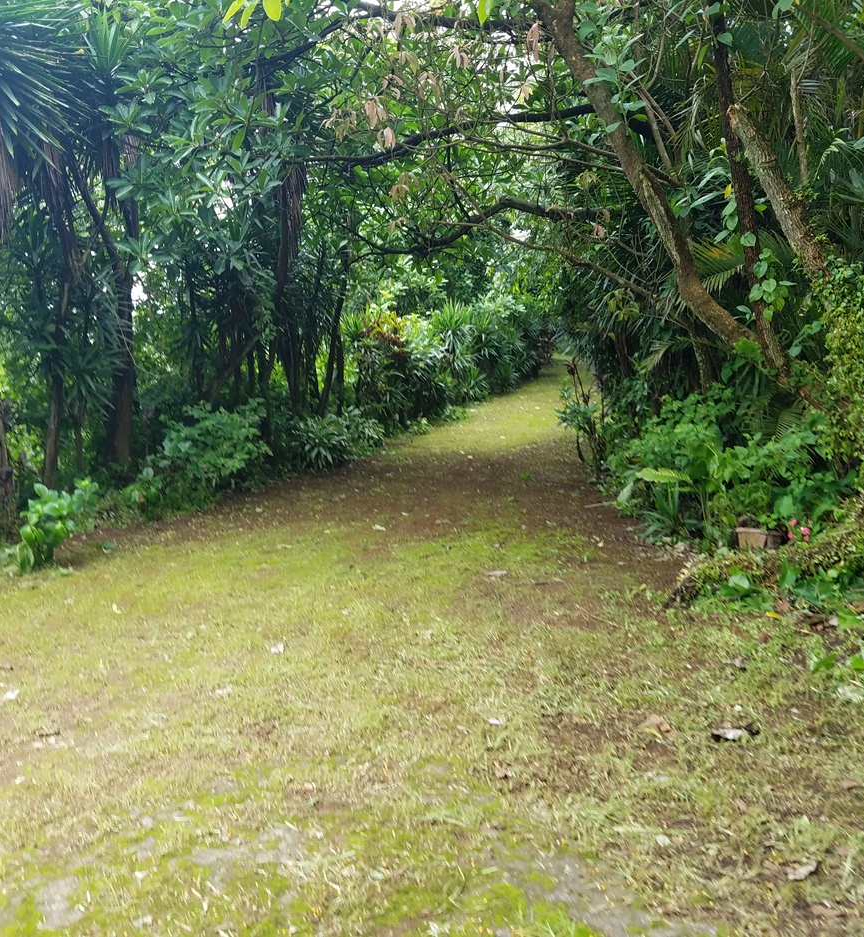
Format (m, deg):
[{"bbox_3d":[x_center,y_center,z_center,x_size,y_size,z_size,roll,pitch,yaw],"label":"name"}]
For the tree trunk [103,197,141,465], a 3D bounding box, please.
[{"bbox_3d":[-4.616,-2.058,14.000,0.500,4.000,0.500,-2,5,-24],"label":"tree trunk"}]

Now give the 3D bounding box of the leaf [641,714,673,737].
[{"bbox_3d":[0.990,1.128,4.120,0.140,0.040,0.130,0,5,0],"label":"leaf"}]

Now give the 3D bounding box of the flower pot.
[{"bbox_3d":[2.878,0.619,8.300,0.380,0.230,0.280,2,5,20],"label":"flower pot"}]

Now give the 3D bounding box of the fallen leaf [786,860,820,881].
[{"bbox_3d":[1.136,1.229,2.870,0.110,0.030,0.070,-3,5,-30],"label":"fallen leaf"}]

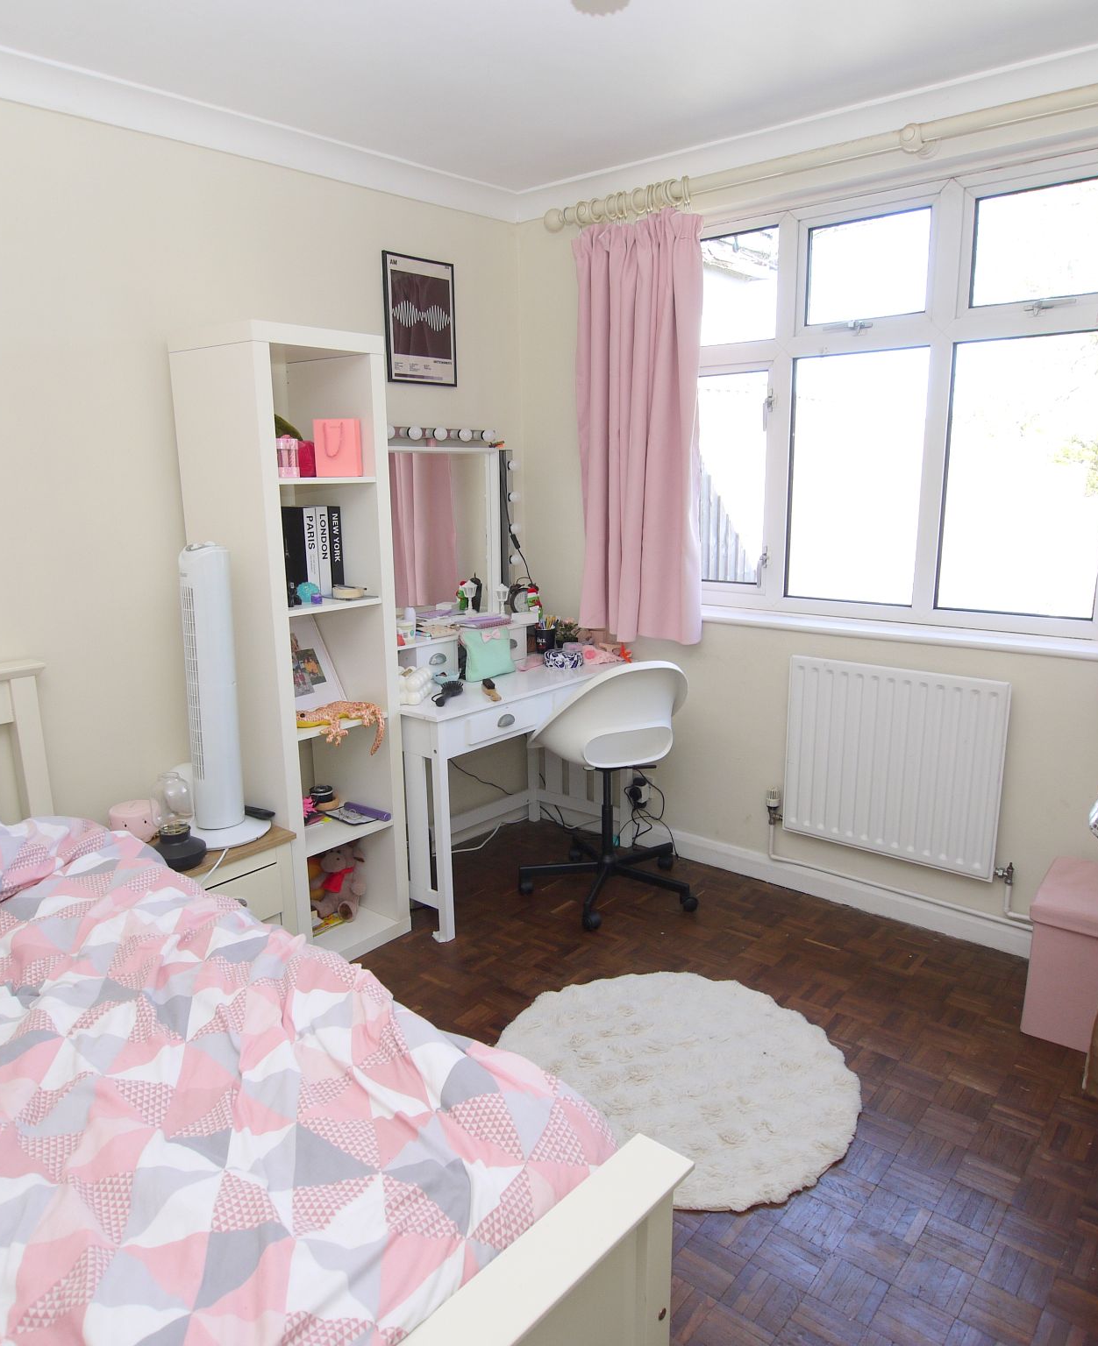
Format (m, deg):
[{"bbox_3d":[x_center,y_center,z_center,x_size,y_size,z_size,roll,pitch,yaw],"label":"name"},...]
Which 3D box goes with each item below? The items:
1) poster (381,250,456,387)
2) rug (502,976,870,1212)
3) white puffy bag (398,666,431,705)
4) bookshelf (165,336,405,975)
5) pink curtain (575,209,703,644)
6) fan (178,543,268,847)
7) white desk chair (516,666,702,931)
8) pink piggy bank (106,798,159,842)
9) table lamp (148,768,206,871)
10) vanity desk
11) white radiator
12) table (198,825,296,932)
[{"bbox_3d":[-0.450,-1.230,3.278,0.020,0.418,0.316,10,17,41],"label":"poster"},{"bbox_3d":[0.300,0.990,2.340,0.925,0.030,0.925,-1,12,0],"label":"rug"},{"bbox_3d":[-0.464,0.040,3.132,0.100,0.090,0.200,-1,13,4],"label":"white puffy bag"},{"bbox_3d":[-0.751,-0.047,2.844,0.407,1.852,0.425,10,17,41],"label":"bookshelf"},{"bbox_3d":[0.310,-0.825,3.298,0.515,1.430,0.120,10,17,41],"label":"pink curtain"},{"bbox_3d":[-0.944,0.063,2.591,0.290,0.810,0.290,10,16,39],"label":"fan"},{"bbox_3d":[0.206,0.348,3.259,0.620,0.885,0.620,-6,14,-23],"label":"white desk chair"},{"bbox_3d":[-1.156,0.419,2.605,0.123,0.092,0.122,-8,15,-25],"label":"pink piggy bank"},{"bbox_3d":[-0.976,0.382,2.452,0.145,0.250,0.145,10,16,39],"label":"table lamp"},{"bbox_3d":[-0.187,0.376,3.409,0.510,0.750,1.005,10,17,41],"label":"vanity desk"},{"bbox_3d":[1.079,0.280,2.942,0.673,0.610,0.070,10,17,41],"label":"white radiator"},{"bbox_3d":[-1.006,0.696,2.669,0.433,0.492,0.418,10,17,41],"label":"table"}]

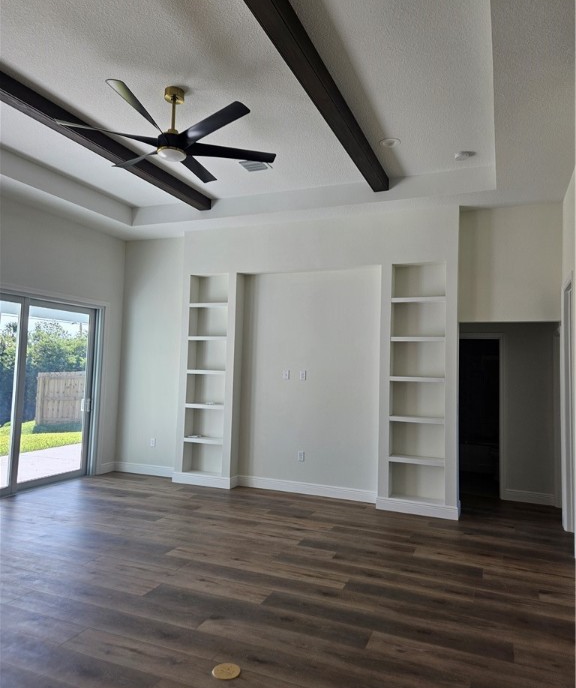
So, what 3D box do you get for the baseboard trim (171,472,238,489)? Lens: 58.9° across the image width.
[{"bbox_3d":[-1.117,1.833,6.918,0.900,0.140,0.200,0,-3,23],"label":"baseboard trim"}]

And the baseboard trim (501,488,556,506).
[{"bbox_3d":[3.013,1.919,6.383,0.570,0.135,0.020,0,-3,23],"label":"baseboard trim"}]

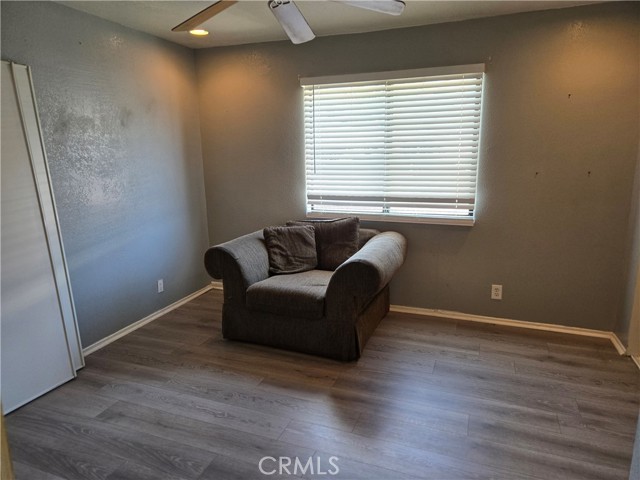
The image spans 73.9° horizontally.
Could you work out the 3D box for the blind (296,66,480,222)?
[{"bbox_3d":[0.567,-0.781,3.664,1.530,1.250,0.100,4,13,20],"label":"blind"}]

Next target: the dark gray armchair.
[{"bbox_3d":[-0.081,0.345,3.566,1.420,0.800,0.950,4,13,20],"label":"dark gray armchair"}]

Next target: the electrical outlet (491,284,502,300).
[{"bbox_3d":[1.488,0.443,3.571,0.072,0.117,0.012,4,13,20],"label":"electrical outlet"}]

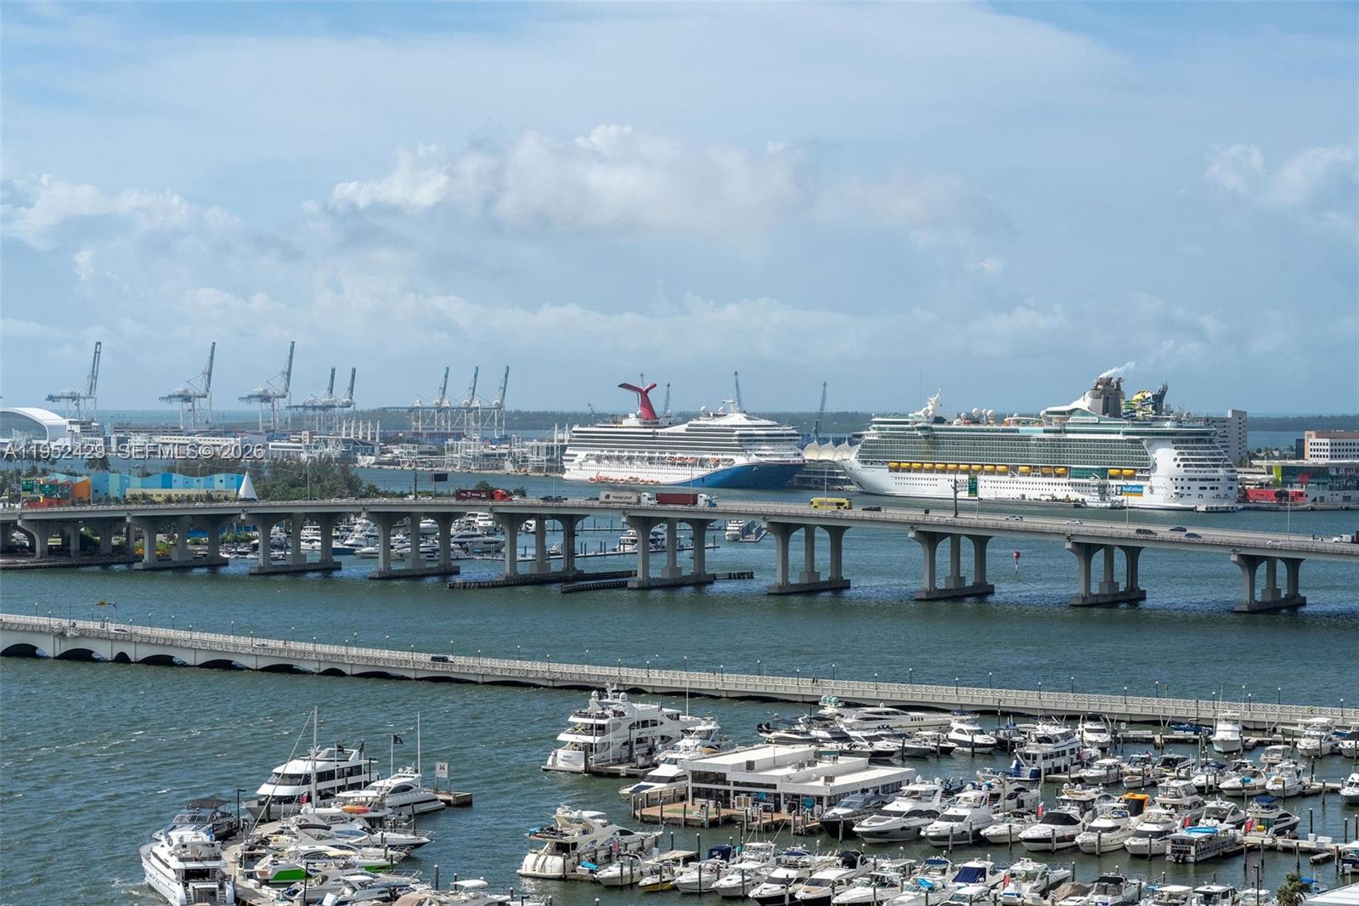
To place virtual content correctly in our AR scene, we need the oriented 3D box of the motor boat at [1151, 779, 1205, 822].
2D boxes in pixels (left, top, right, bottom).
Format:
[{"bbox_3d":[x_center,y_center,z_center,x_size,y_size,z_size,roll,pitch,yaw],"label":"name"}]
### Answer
[{"bbox_3d":[65.460,45.730,415.150,4.180,5.700,13.040,1,1,29],"label":"motor boat"}]

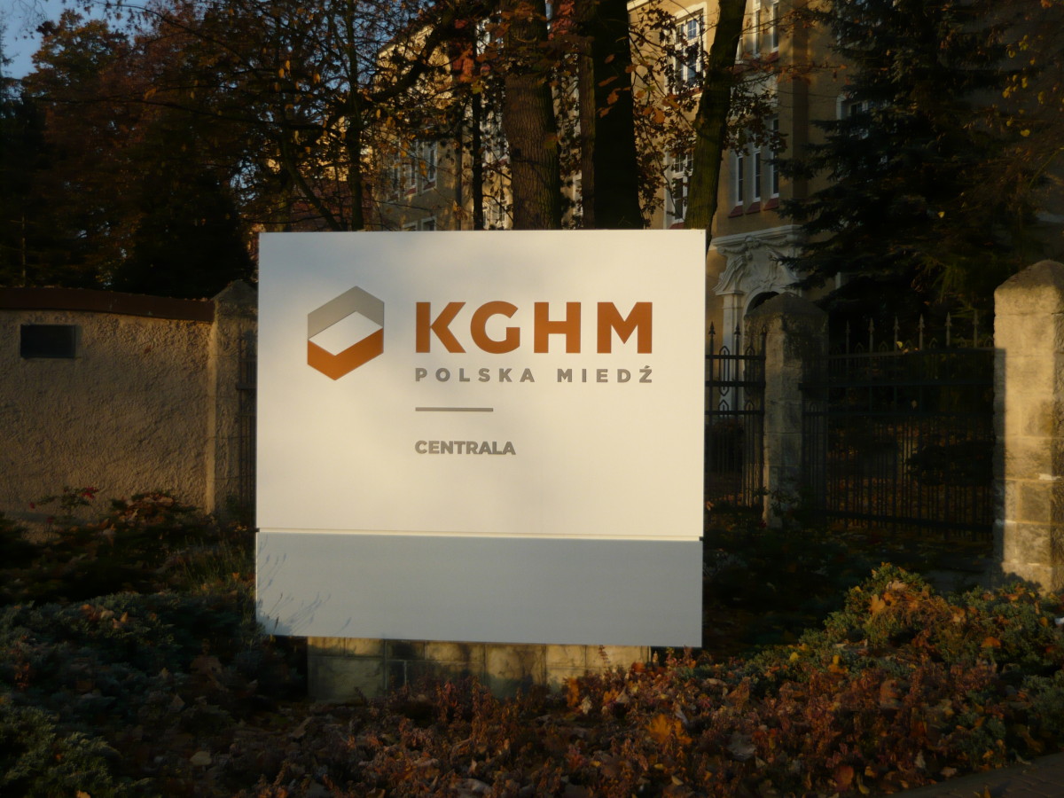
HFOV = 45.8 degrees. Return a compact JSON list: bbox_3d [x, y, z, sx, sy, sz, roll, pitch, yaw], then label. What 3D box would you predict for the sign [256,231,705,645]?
[{"bbox_3d":[-0.262,0.180,6.230,2.200,2.000,0.200,0,0,6],"label":"sign"}]

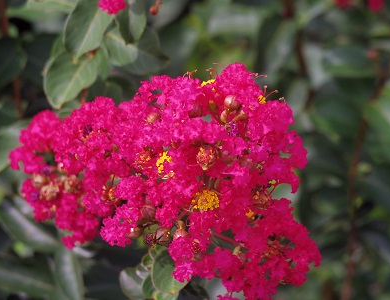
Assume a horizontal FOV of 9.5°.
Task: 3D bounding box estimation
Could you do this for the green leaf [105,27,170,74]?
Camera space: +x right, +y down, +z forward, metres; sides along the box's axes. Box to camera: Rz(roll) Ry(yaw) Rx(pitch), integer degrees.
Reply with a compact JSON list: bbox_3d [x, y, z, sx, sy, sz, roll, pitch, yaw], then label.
[{"bbox_3d":[-0.032,-0.056,1.330,0.036,0.027,0.015,0,12,0],"label":"green leaf"}]

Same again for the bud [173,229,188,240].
[{"bbox_3d":[-0.008,0.045,1.240,0.007,0.008,0.007,0,-24,0],"label":"bud"}]

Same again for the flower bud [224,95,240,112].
[{"bbox_3d":[0.019,-0.025,1.247,0.008,0.010,0.009,0,12,0],"label":"flower bud"}]

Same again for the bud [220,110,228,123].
[{"bbox_3d":[0.015,-0.018,1.250,0.004,0.006,0.005,0,12,0],"label":"bud"}]

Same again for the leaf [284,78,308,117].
[{"bbox_3d":[0.072,-0.037,1.650,0.017,0.030,0.006,12,-20,33],"label":"leaf"}]

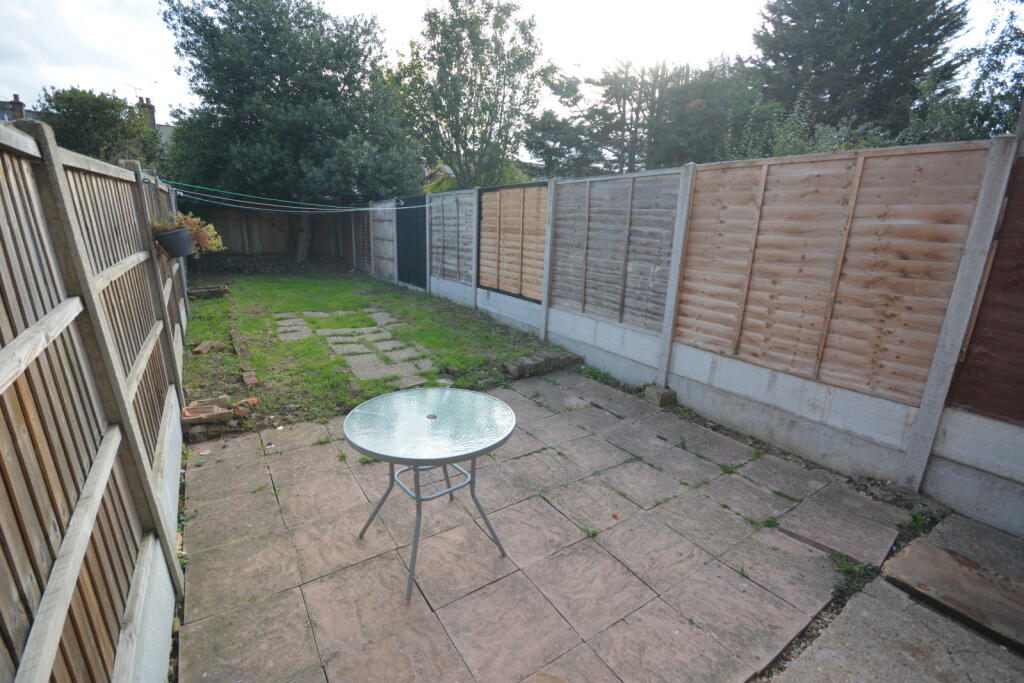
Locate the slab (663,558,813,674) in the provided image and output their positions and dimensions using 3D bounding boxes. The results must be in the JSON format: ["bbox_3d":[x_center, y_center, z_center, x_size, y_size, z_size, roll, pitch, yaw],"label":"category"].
[{"bbox_3d":[0.962,1.174,1.854,0.445,0.050,0.420,-7,16,-33],"label":"slab"}]

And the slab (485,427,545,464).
[{"bbox_3d":[-0.025,0.805,3.293,0.450,0.050,0.450,-7,16,-33],"label":"slab"}]

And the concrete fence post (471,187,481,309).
[{"bbox_3d":[-0.592,-1.547,7.245,0.120,1.971,0.100,-7,16,-33],"label":"concrete fence post"}]

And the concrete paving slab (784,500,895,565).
[{"bbox_3d":[1.872,1.081,2.449,0.420,0.040,0.455,-11,19,-44],"label":"concrete paving slab"}]

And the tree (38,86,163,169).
[{"bbox_3d":[-11.529,-4.583,12.383,3.300,5.080,3.300,-9,18,-41],"label":"tree"}]

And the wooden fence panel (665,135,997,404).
[{"bbox_3d":[2.093,-0.555,3.218,0.050,1.556,1.830,-6,15,-33],"label":"wooden fence panel"}]

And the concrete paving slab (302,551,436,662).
[{"bbox_3d":[-0.646,1.143,1.870,0.450,0.040,0.450,-7,16,-34],"label":"concrete paving slab"}]

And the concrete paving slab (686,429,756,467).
[{"bbox_3d":[1.592,0.856,3.310,0.450,0.050,0.450,-7,16,-33],"label":"concrete paving slab"}]

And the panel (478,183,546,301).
[{"bbox_3d":[0.008,-1.556,6.671,0.050,1.680,1.820,-7,16,-35],"label":"panel"}]

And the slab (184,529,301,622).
[{"bbox_3d":[-1.247,1.074,1.970,0.424,0.050,0.450,-7,16,-33],"label":"slab"}]

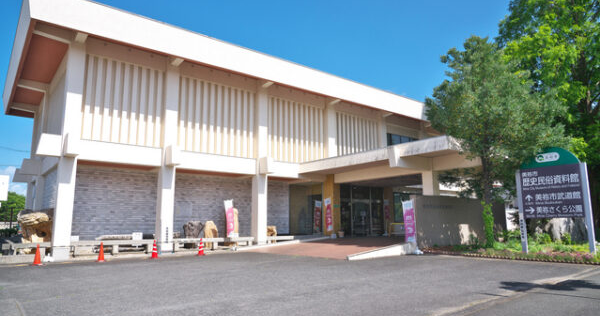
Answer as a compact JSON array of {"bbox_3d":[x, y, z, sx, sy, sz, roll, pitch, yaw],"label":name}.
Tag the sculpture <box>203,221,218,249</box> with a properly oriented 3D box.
[{"bbox_3d":[-4.193,3.576,18.700,0.700,1.270,0.520,7,-12,-38],"label":"sculpture"}]

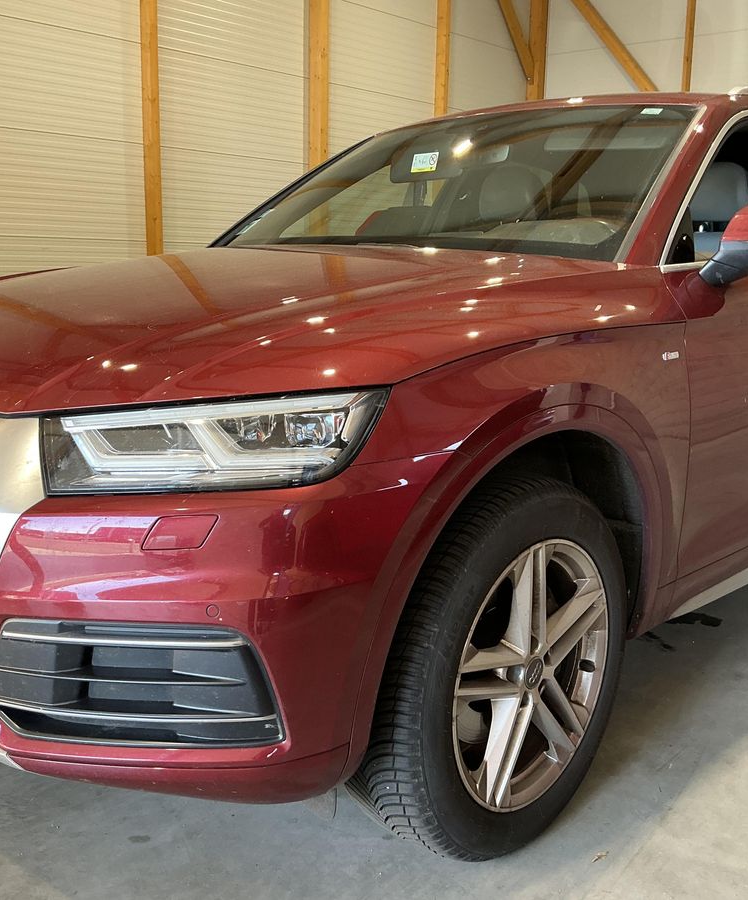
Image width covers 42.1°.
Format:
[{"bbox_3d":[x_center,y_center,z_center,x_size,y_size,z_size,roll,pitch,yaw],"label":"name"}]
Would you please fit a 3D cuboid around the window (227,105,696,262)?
[{"bbox_3d":[0.223,-0.771,2.888,1.390,0.130,0.790,10,52,43],"label":"window"}]

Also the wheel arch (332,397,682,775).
[{"bbox_3d":[0.291,0.182,1.822,0.130,0.590,1.020,10,15,43],"label":"wheel arch"}]

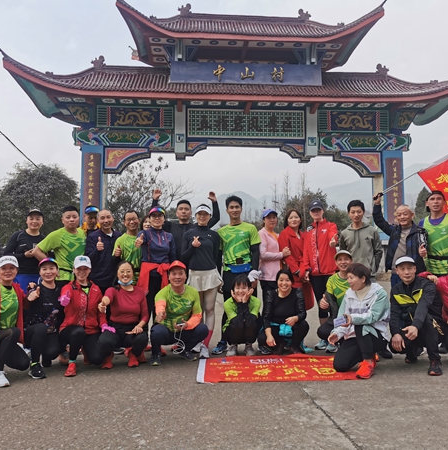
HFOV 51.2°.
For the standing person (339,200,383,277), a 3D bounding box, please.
[{"bbox_3d":[1.569,0.571,5.380,0.520,1.700,0.320,0,-3,3],"label":"standing person"}]

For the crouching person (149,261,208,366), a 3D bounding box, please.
[{"bbox_3d":[-0.479,0.897,4.930,0.620,1.046,0.720,0,-3,-4],"label":"crouching person"}]

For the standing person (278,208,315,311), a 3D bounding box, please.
[{"bbox_3d":[0.829,0.617,5.350,0.440,1.600,0.340,1,-3,-21],"label":"standing person"}]

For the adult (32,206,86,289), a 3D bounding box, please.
[{"bbox_3d":[-1.764,0.614,5.050,0.540,1.640,0.380,2,-6,-22],"label":"adult"}]

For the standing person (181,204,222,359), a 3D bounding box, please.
[{"bbox_3d":[-0.235,0.586,5.120,0.450,1.630,0.360,0,-3,3],"label":"standing person"}]

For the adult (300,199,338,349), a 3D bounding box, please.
[{"bbox_3d":[1.075,0.571,5.270,0.460,1.716,0.380,-1,-3,20],"label":"adult"}]

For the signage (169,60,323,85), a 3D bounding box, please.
[{"bbox_3d":[0.990,-6.655,20.600,6.660,0.970,0.180,0,-3,-4],"label":"signage"}]

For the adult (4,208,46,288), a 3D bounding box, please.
[{"bbox_3d":[-2.152,0.619,5.100,0.460,1.610,0.360,2,-6,-22],"label":"adult"}]

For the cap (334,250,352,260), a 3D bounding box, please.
[{"bbox_3d":[1.266,0.330,4.960,0.180,0.120,0.260,-2,-6,18],"label":"cap"}]

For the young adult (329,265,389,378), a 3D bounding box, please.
[{"bbox_3d":[1.227,0.824,4.270,0.640,0.960,0.500,5,-7,-42],"label":"young adult"}]

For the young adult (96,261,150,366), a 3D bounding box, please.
[{"bbox_3d":[-0.976,0.828,4.500,0.480,0.970,0.660,1,-5,-9],"label":"young adult"}]

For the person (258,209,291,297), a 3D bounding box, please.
[{"bbox_3d":[0.552,0.614,5.220,0.320,1.590,0.400,-2,-4,41],"label":"person"}]

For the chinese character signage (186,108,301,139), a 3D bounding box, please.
[{"bbox_3d":[0.994,-4.411,20.400,5.080,1.300,0.150,0,-3,-4],"label":"chinese character signage"}]

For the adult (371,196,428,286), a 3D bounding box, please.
[{"bbox_3d":[1.913,0.509,5.100,0.580,1.700,0.400,-2,-6,21],"label":"adult"}]

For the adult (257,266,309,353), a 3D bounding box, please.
[{"bbox_3d":[0.664,0.950,5.220,0.580,0.920,0.620,0,-3,0],"label":"adult"}]

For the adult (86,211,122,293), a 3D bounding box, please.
[{"bbox_3d":[-1.417,0.613,5.550,0.470,1.610,0.380,1,-3,-11],"label":"adult"}]

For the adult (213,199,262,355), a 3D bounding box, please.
[{"bbox_3d":[0.151,0.539,5.250,0.520,1.740,0.340,0,-3,-2],"label":"adult"}]

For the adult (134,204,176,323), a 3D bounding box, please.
[{"bbox_3d":[-0.754,0.590,5.150,0.460,1.600,0.430,1,-5,-7],"label":"adult"}]

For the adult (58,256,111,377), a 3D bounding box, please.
[{"bbox_3d":[-1.386,0.863,4.650,0.530,1.100,0.720,0,-3,-9],"label":"adult"}]

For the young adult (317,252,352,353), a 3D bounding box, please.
[{"bbox_3d":[1.274,0.859,5.300,0.540,1.141,0.700,-1,-3,18],"label":"young adult"}]

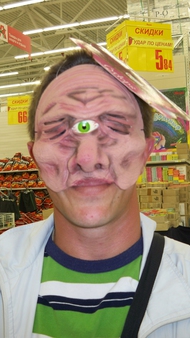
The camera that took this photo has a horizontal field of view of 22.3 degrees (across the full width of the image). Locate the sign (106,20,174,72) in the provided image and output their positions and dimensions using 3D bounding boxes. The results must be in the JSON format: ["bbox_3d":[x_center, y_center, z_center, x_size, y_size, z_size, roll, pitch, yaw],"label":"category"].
[{"bbox_3d":[0.660,-1.715,7.168,0.724,0.700,0.735,-2,-1,-20],"label":"sign"}]

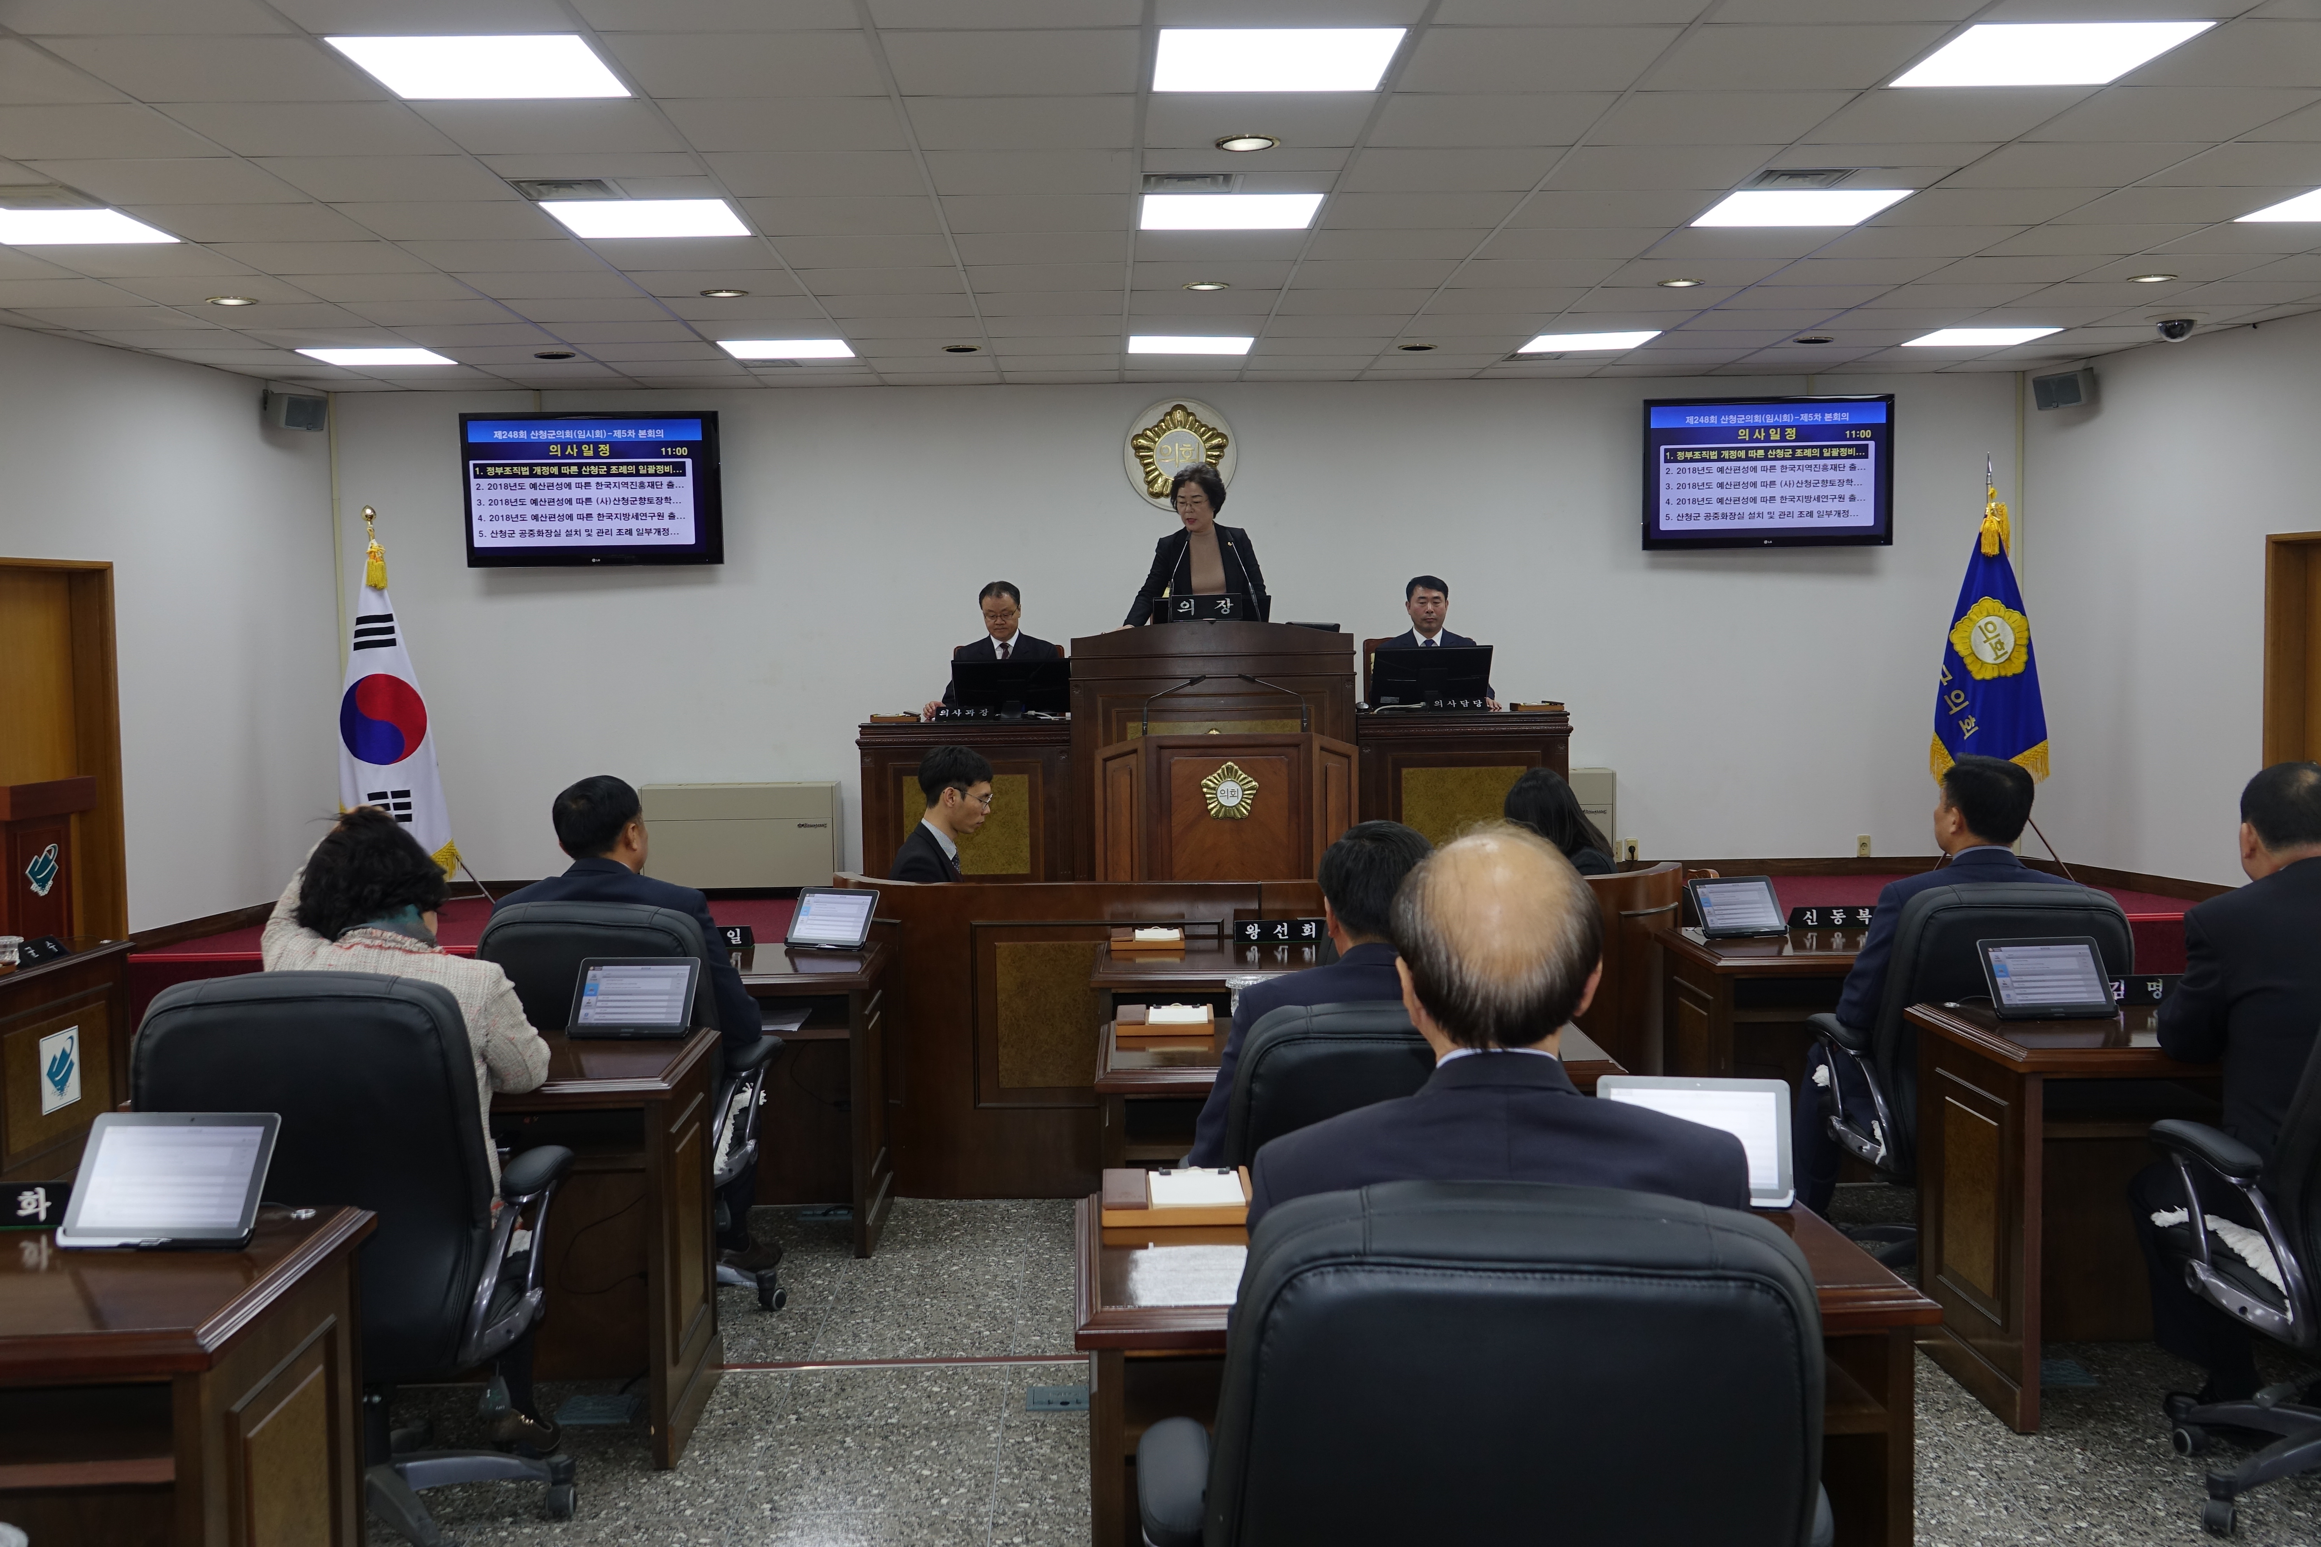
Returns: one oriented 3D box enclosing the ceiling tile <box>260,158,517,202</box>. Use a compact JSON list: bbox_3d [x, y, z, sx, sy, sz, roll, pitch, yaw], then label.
[{"bbox_3d":[-2.228,-1.730,5.992,0.595,0.020,0.585,-1,4,-2],"label":"ceiling tile"}]

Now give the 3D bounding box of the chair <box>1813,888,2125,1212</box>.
[{"bbox_3d":[1.920,0.718,4.890,0.660,0.960,0.680,-1,4,-7],"label":"chair"}]

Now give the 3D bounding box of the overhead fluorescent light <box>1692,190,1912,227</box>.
[{"bbox_3d":[2.032,-1.821,6.561,0.585,0.050,0.570,-1,4,-2],"label":"overhead fluorescent light"}]

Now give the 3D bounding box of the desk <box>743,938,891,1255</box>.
[{"bbox_3d":[-1.244,0.866,5.500,1.000,0.720,0.600,-1,4,-2],"label":"desk"}]

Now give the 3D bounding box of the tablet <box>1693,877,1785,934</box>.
[{"bbox_3d":[1.616,0.376,5.767,0.257,0.178,0.014,-2,-30,-15],"label":"tablet"}]

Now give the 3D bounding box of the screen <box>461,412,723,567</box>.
[{"bbox_3d":[-2.879,-1.438,10.448,1.290,0.770,0.080,-1,10,-4],"label":"screen"}]

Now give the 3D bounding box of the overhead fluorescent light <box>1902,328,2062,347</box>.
[{"bbox_3d":[3.888,-2.078,9.752,0.590,0.050,0.585,-1,4,-2],"label":"overhead fluorescent light"}]

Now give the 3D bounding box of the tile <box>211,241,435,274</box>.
[{"bbox_3d":[-2.841,-1.762,7.000,0.600,0.020,0.585,-1,4,-2],"label":"tile"}]

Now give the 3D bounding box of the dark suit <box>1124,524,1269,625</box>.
[{"bbox_3d":[0.163,-0.745,9.180,0.620,0.750,0.360,-1,4,5],"label":"dark suit"}]

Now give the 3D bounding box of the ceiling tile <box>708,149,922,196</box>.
[{"bbox_3d":[-0.973,-1.718,5.897,0.590,0.020,0.575,-1,4,-2],"label":"ceiling tile"}]

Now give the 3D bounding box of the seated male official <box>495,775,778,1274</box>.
[{"bbox_3d":[-1.316,0.655,5.216,0.570,1.336,0.760,0,4,7],"label":"seated male official"}]

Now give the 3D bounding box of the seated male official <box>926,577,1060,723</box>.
[{"bbox_3d":[-0.694,-0.199,8.969,0.600,1.280,0.780,-1,4,-2],"label":"seated male official"}]

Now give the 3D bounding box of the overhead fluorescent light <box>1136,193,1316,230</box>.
[{"bbox_3d":[0.219,-1.791,6.512,0.585,0.050,0.570,-1,4,-2],"label":"overhead fluorescent light"}]

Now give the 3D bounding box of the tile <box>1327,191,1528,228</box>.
[{"bbox_3d":[0.850,-1.838,6.735,0.598,0.020,0.592,-1,4,-2],"label":"tile"}]

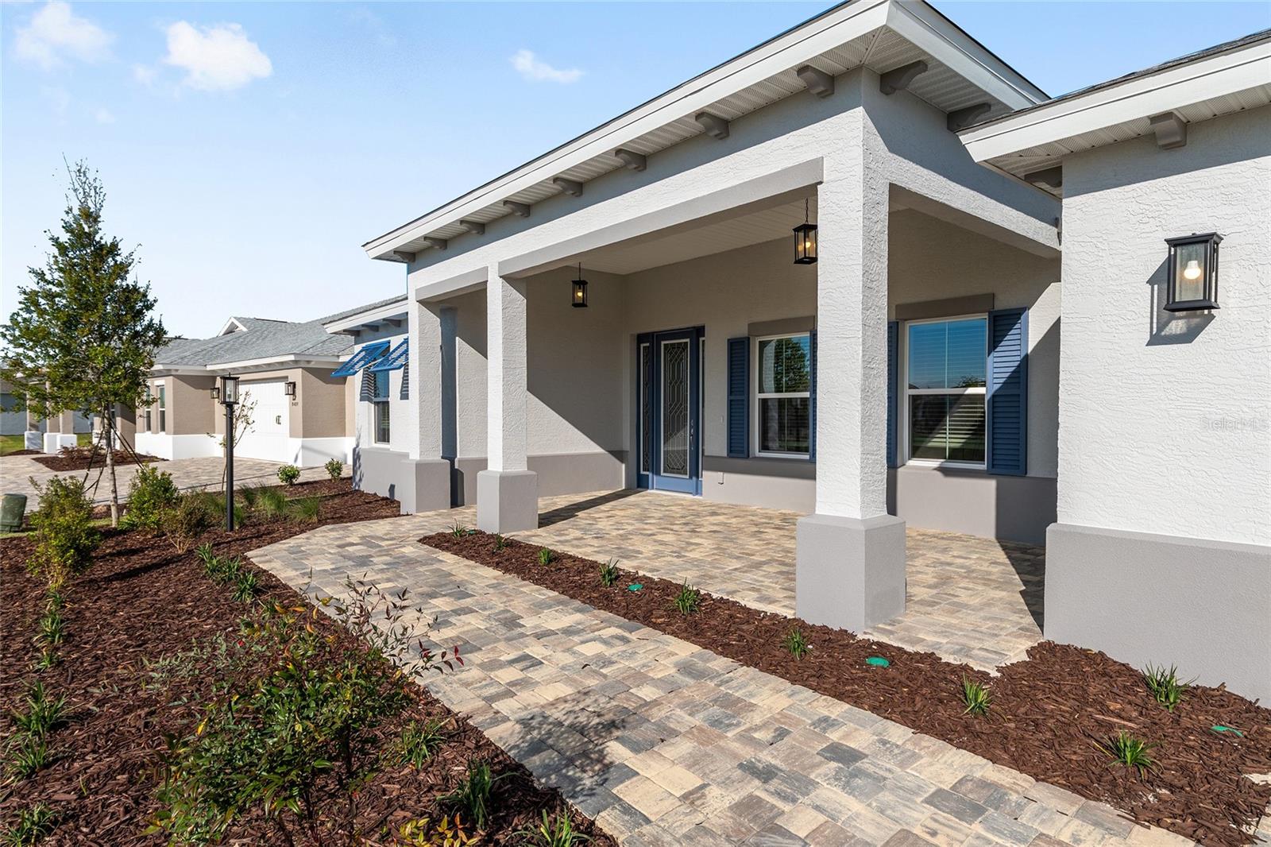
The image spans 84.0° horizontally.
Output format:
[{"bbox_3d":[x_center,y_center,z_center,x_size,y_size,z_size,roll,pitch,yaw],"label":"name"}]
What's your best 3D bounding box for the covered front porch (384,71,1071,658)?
[{"bbox_3d":[0.434,-0.504,7.749,3.608,3.224,6.969,-1,1,-40],"label":"covered front porch"}]

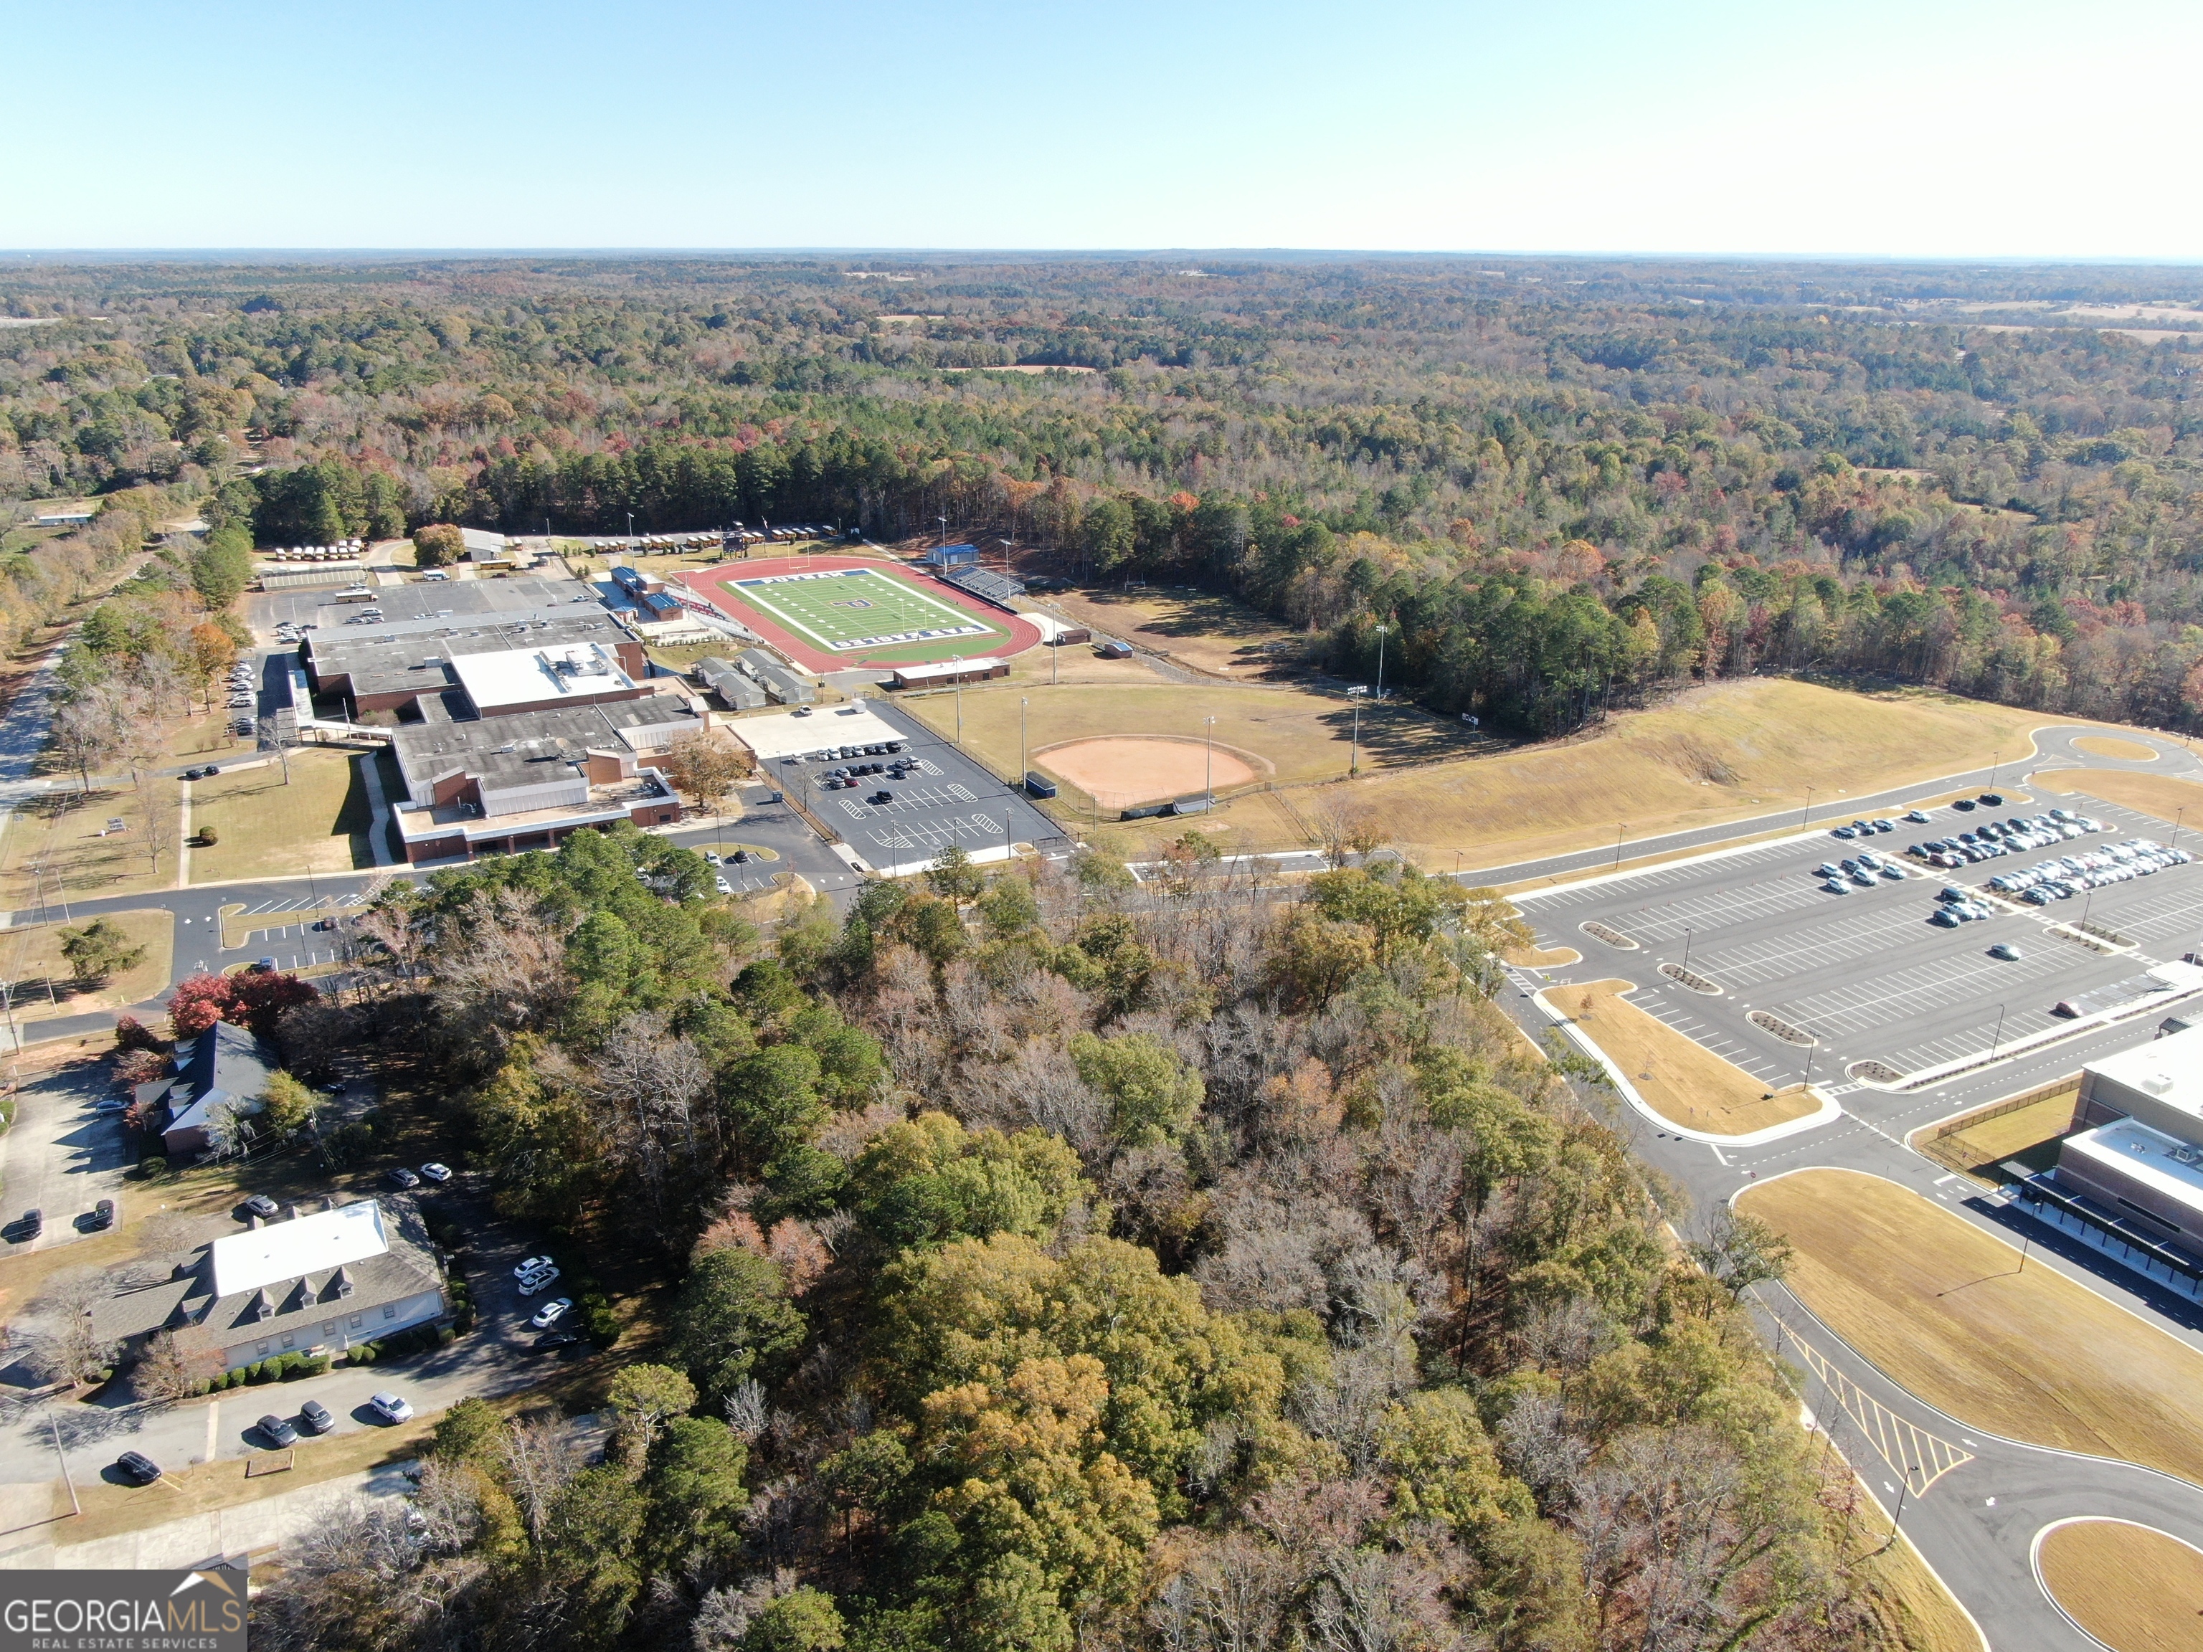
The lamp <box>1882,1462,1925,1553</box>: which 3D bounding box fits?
[{"bbox_3d":[75.004,63.243,142.236,1.150,8.600,0.450,-2,21,-7],"label":"lamp"}]

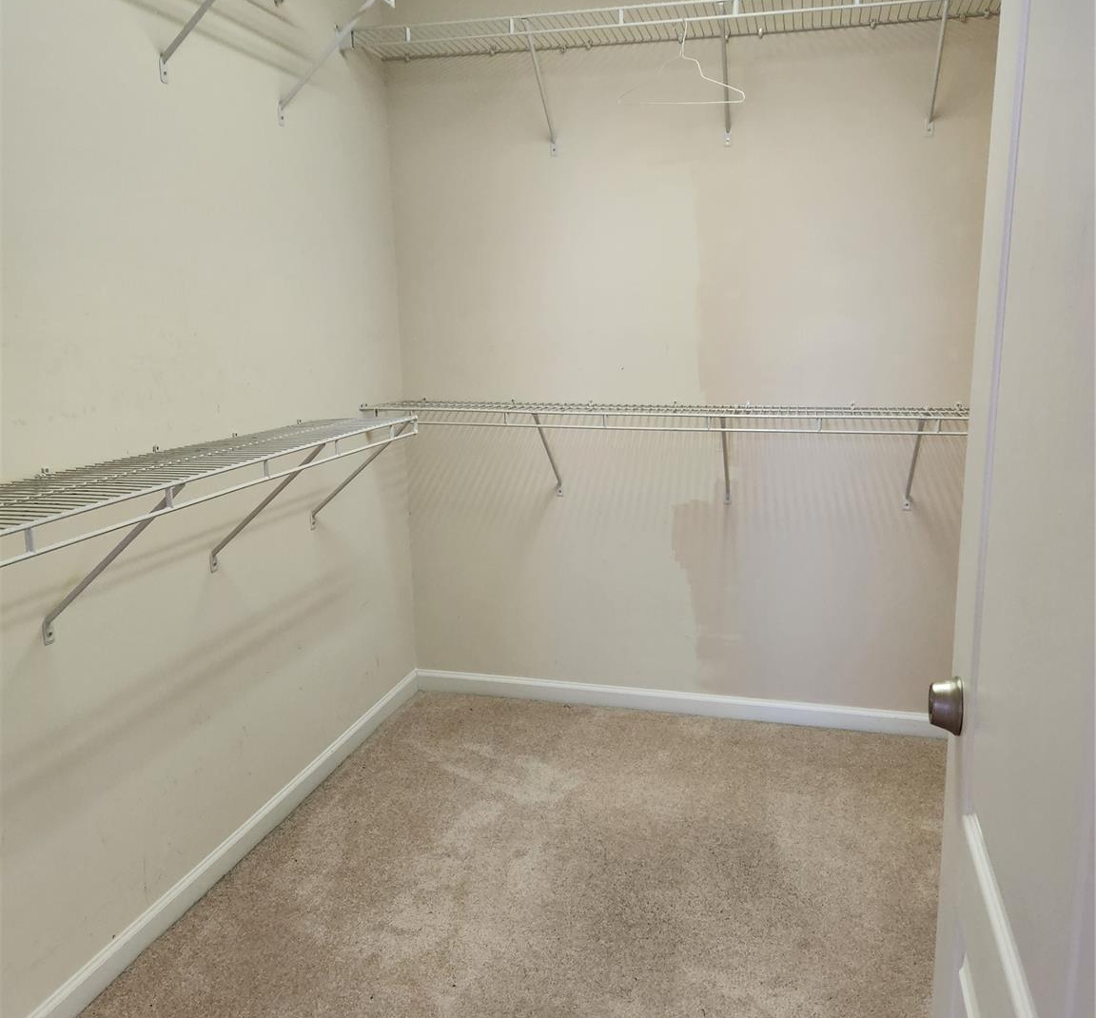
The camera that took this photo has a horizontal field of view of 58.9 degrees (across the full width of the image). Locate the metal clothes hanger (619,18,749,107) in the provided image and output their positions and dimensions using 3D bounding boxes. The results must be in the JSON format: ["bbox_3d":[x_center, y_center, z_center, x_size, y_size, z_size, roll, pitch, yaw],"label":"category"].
[{"bbox_3d":[0.358,-1.180,2.559,0.383,0.212,0.015,15,18,33],"label":"metal clothes hanger"}]

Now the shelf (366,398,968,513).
[{"bbox_3d":[0.431,-0.147,2.941,2.010,0.317,0.322,2,12,14],"label":"shelf"}]

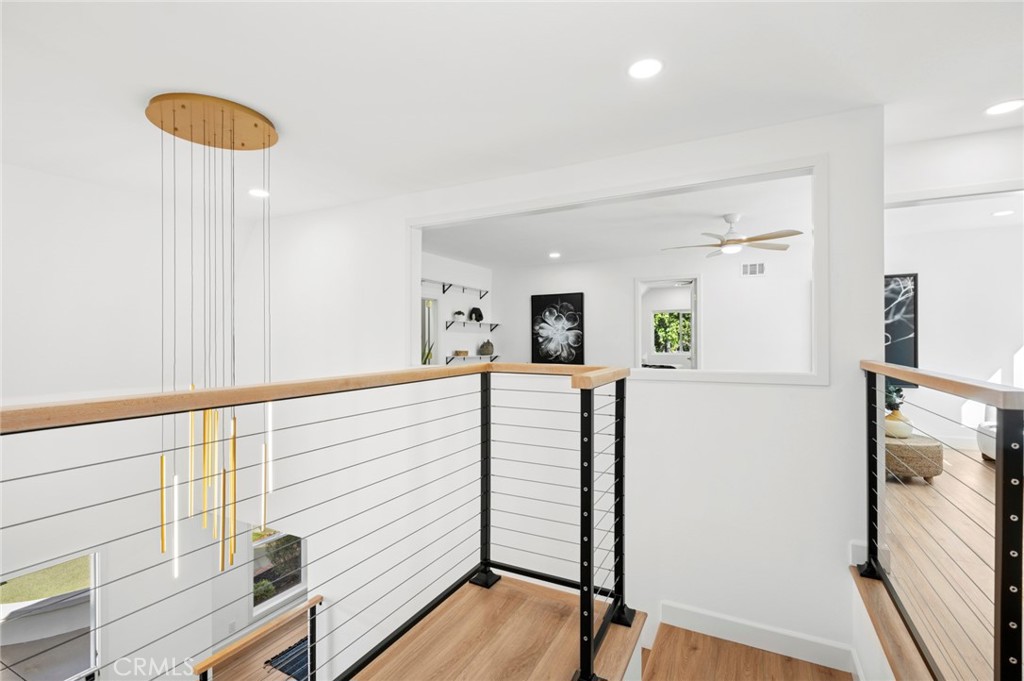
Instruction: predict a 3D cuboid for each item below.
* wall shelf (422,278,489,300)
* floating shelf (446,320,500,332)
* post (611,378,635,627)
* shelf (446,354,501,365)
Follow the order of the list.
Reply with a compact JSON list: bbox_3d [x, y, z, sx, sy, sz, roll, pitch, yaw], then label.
[{"bbox_3d":[-0.905,-0.730,6.477,0.170,0.140,2.120,0,0,27],"label":"wall shelf"},{"bbox_3d":[-0.571,-0.202,7.125,0.170,0.130,1.320,0,0,27],"label":"floating shelf"},{"bbox_3d":[0.473,0.686,1.985,0.116,1.030,0.116,0,0,27],"label":"post"},{"bbox_3d":[-0.571,0.307,7.125,0.170,0.125,1.320,0,0,27],"label":"shelf"}]

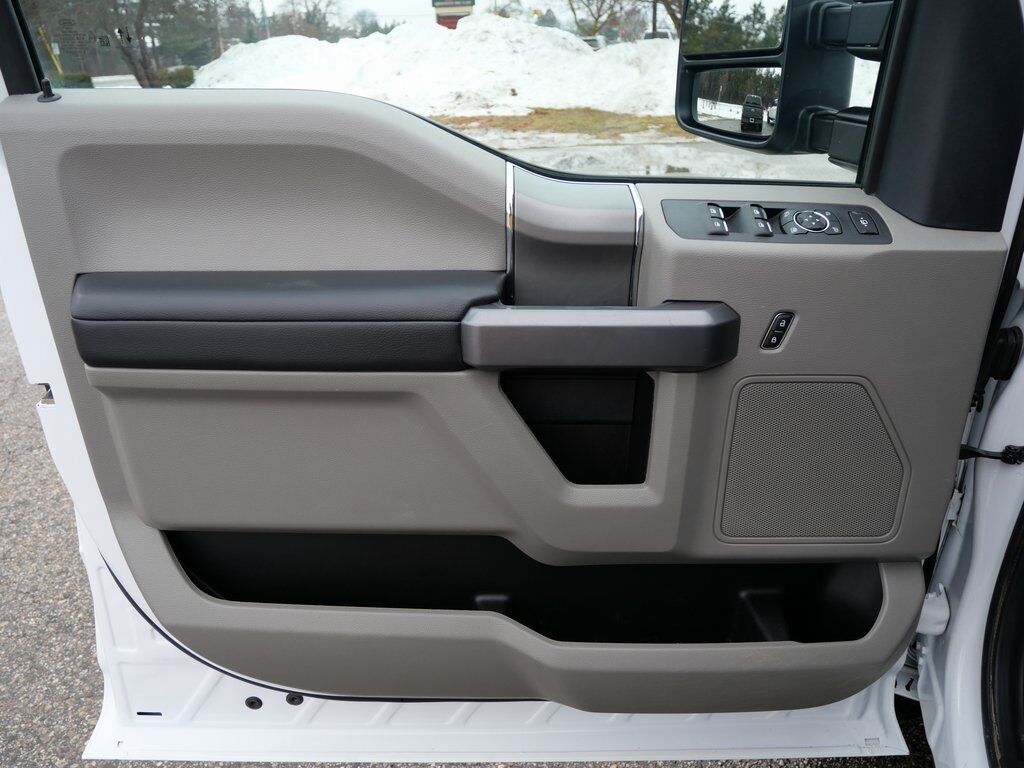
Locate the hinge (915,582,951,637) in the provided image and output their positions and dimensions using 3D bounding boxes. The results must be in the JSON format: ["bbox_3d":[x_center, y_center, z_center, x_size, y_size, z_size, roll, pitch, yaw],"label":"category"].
[{"bbox_3d":[0.557,0.301,0.959,0.055,0.078,0.055,0,24,0],"label":"hinge"}]

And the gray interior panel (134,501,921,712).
[{"bbox_3d":[0.015,0.278,0.860,0.956,0.295,0.095,0,24,0],"label":"gray interior panel"}]

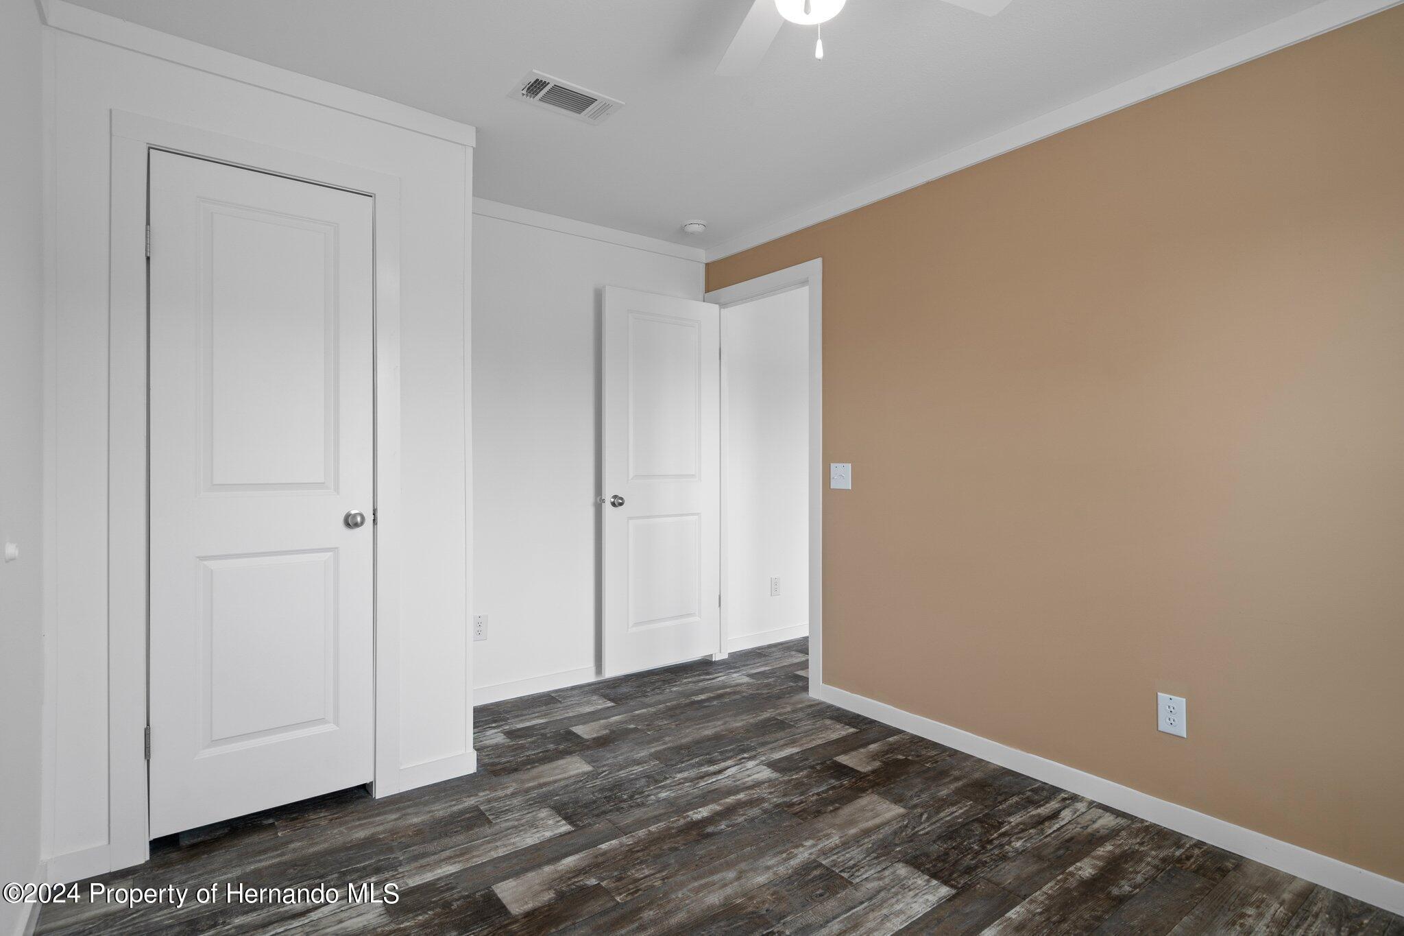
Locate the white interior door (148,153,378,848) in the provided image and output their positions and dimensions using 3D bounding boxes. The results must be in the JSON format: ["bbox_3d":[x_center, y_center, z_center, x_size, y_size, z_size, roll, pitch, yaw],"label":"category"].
[{"bbox_3d":[-1.398,0.077,2.145,0.599,2.040,0.040,0,0,-38],"label":"white interior door"}]

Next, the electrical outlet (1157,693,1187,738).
[{"bbox_3d":[1.511,0.793,2.129,0.009,0.123,0.078,0,0,-38],"label":"electrical outlet"}]

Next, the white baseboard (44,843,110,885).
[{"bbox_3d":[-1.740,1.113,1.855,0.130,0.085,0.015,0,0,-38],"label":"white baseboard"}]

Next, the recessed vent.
[{"bbox_3d":[-0.473,-1.294,2.322,0.342,0.020,0.198,0,0,-38],"label":"recessed vent"}]

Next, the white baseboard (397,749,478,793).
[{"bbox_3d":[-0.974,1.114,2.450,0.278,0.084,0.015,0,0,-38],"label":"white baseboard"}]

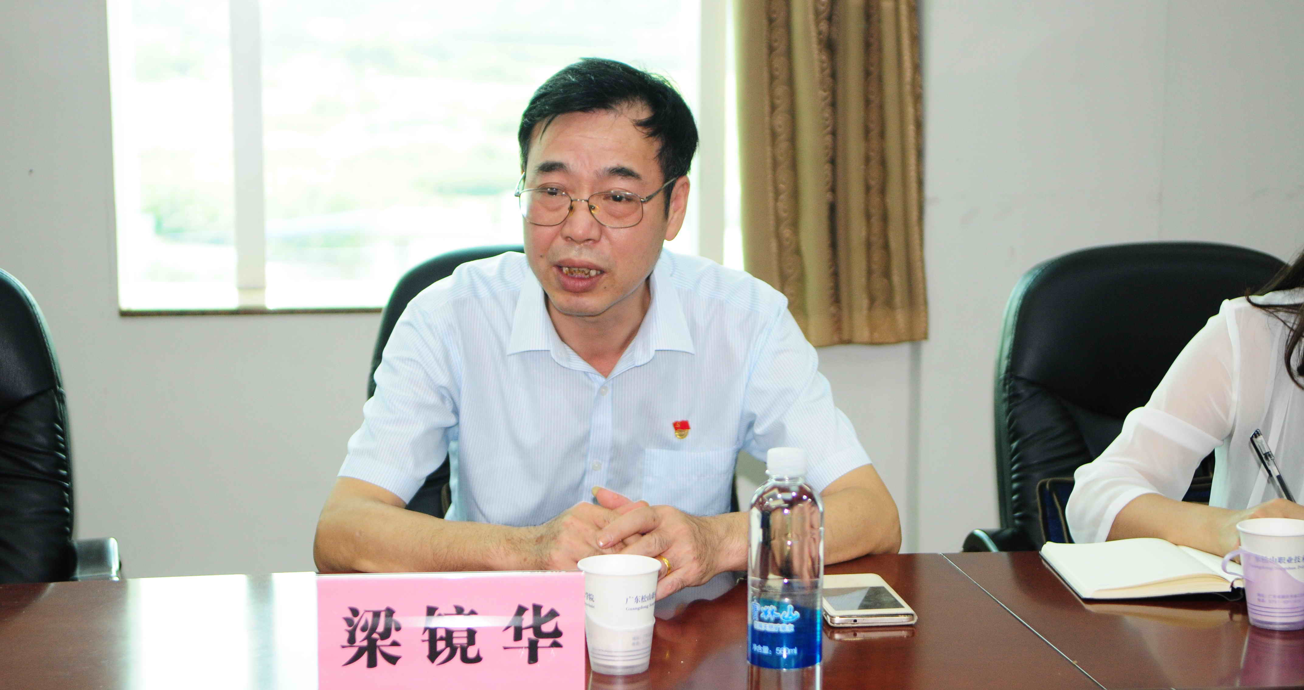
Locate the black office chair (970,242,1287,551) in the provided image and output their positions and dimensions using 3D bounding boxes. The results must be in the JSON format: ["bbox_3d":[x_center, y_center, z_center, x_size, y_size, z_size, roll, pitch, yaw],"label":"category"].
[{"bbox_3d":[0.701,0.391,2.984,0.620,1.020,0.650,-1,9,-7],"label":"black office chair"}]

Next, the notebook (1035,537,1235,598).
[{"bbox_3d":[0.558,0.219,2.457,0.295,0.020,0.200,-1,9,-6],"label":"notebook"}]

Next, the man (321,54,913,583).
[{"bbox_3d":[-0.039,0.318,2.608,0.600,1.290,0.620,-1,9,-3],"label":"man"}]

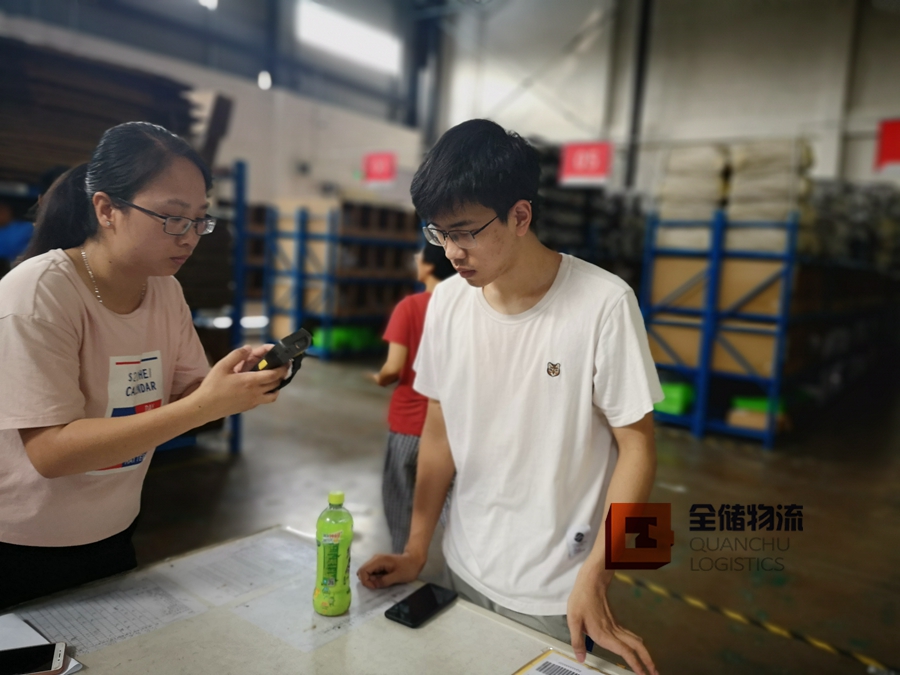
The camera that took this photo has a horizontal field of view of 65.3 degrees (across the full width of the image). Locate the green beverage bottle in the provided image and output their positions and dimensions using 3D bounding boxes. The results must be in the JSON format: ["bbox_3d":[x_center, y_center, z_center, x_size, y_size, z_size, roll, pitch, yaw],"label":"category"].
[{"bbox_3d":[-0.212,0.398,1.298,0.070,0.222,0.070,3,6,-8],"label":"green beverage bottle"}]

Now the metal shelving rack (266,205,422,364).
[{"bbox_3d":[-1.585,-0.813,10.703,1.220,2.020,2.200,7,7,29],"label":"metal shelving rack"}]

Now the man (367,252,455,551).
[{"bbox_3d":[-0.119,0.311,3.050,0.450,1.550,0.360,-1,7,-37],"label":"man"}]

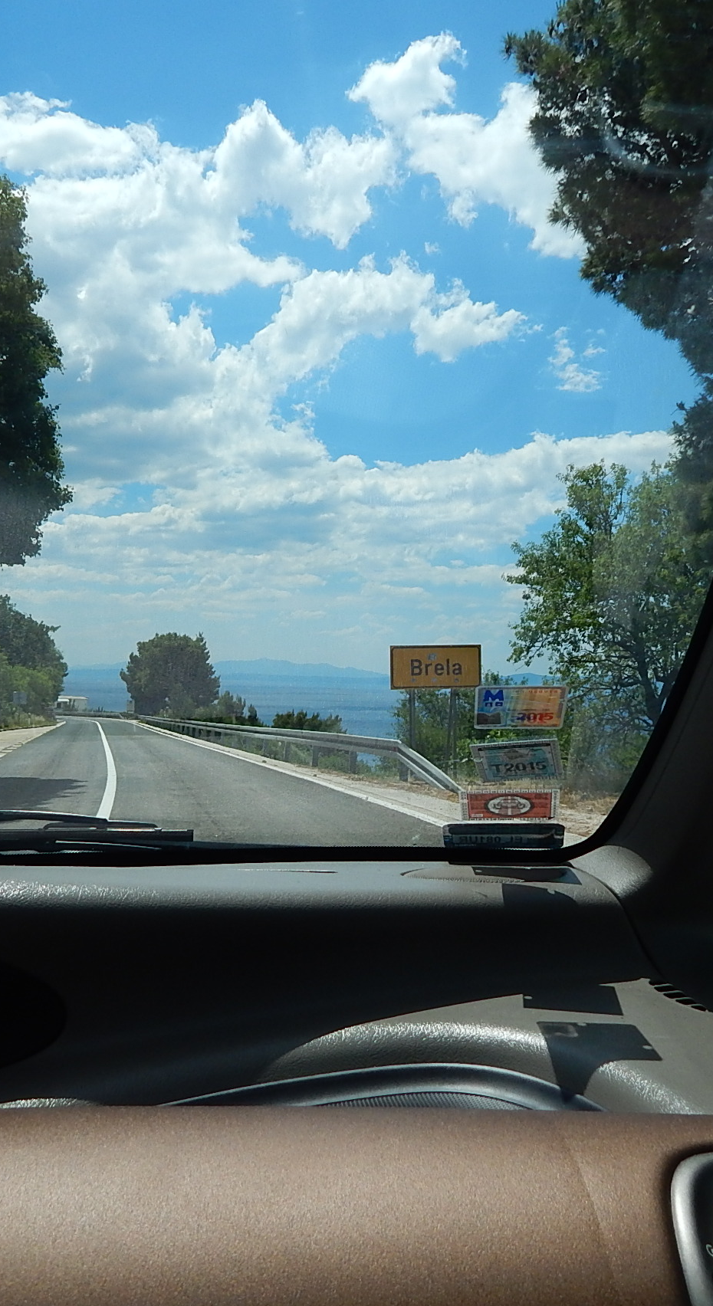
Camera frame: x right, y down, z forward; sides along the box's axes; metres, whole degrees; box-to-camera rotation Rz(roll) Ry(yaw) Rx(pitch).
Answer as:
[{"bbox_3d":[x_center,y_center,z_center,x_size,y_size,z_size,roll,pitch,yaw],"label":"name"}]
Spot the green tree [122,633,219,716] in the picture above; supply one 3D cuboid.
[{"bbox_3d":[-16.108,2.058,100.000,8.300,7.500,7.800,1,-1,-9],"label":"green tree"}]

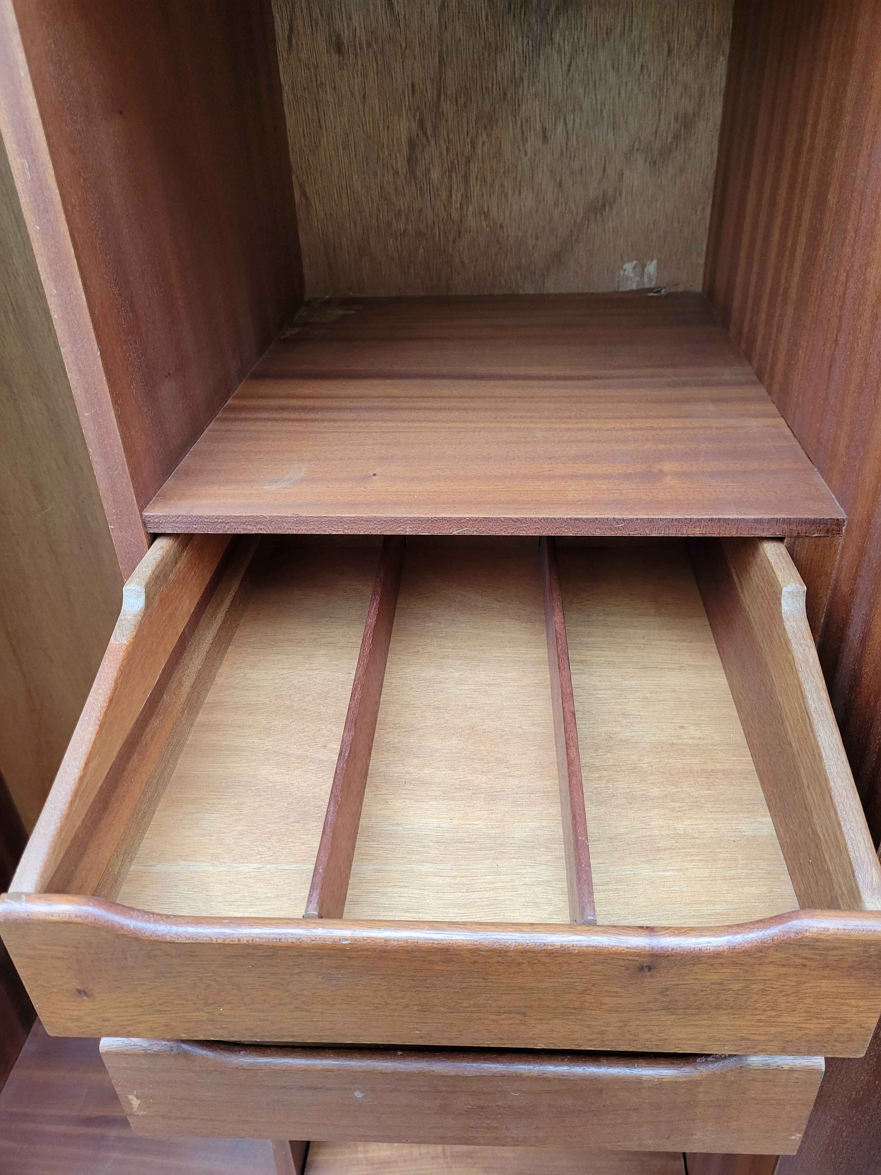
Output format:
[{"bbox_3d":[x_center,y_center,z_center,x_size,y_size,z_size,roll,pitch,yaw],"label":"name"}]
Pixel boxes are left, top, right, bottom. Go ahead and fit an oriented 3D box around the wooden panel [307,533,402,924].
[{"bbox_3d":[-0.046,0.058,0.585,0.006,0.059,0.411,0,34,4],"label":"wooden panel"}]

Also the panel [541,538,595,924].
[{"bbox_3d":[0.078,0.057,0.576,0.007,0.059,0.411,0,34,4],"label":"panel"}]

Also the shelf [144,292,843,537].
[{"bbox_3d":[0.046,-0.176,0.755,0.430,0.013,0.509,1,33,5],"label":"shelf"}]

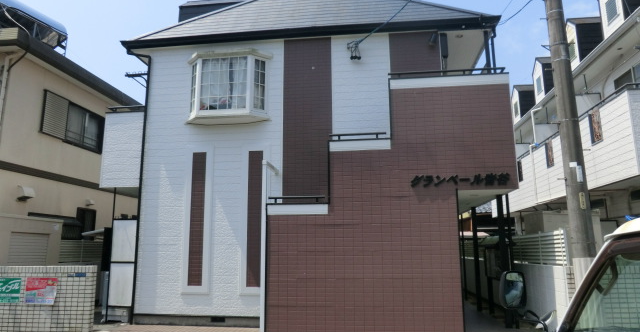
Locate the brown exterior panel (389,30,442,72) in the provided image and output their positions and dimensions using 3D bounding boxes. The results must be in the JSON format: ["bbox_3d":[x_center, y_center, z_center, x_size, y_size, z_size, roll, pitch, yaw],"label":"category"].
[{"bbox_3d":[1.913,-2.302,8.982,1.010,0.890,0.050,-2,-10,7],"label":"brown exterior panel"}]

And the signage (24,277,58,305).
[{"bbox_3d":[-4.620,2.070,7.350,0.570,0.420,0.020,-1,-10,5],"label":"signage"}]

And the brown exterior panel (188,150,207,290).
[{"bbox_3d":[-2.472,1.039,8.939,0.290,2.670,0.040,-2,-10,7],"label":"brown exterior panel"}]

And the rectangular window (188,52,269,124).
[{"bbox_3d":[-1.948,-1.646,9.199,1.800,1.430,0.390,-2,-10,7],"label":"rectangular window"}]

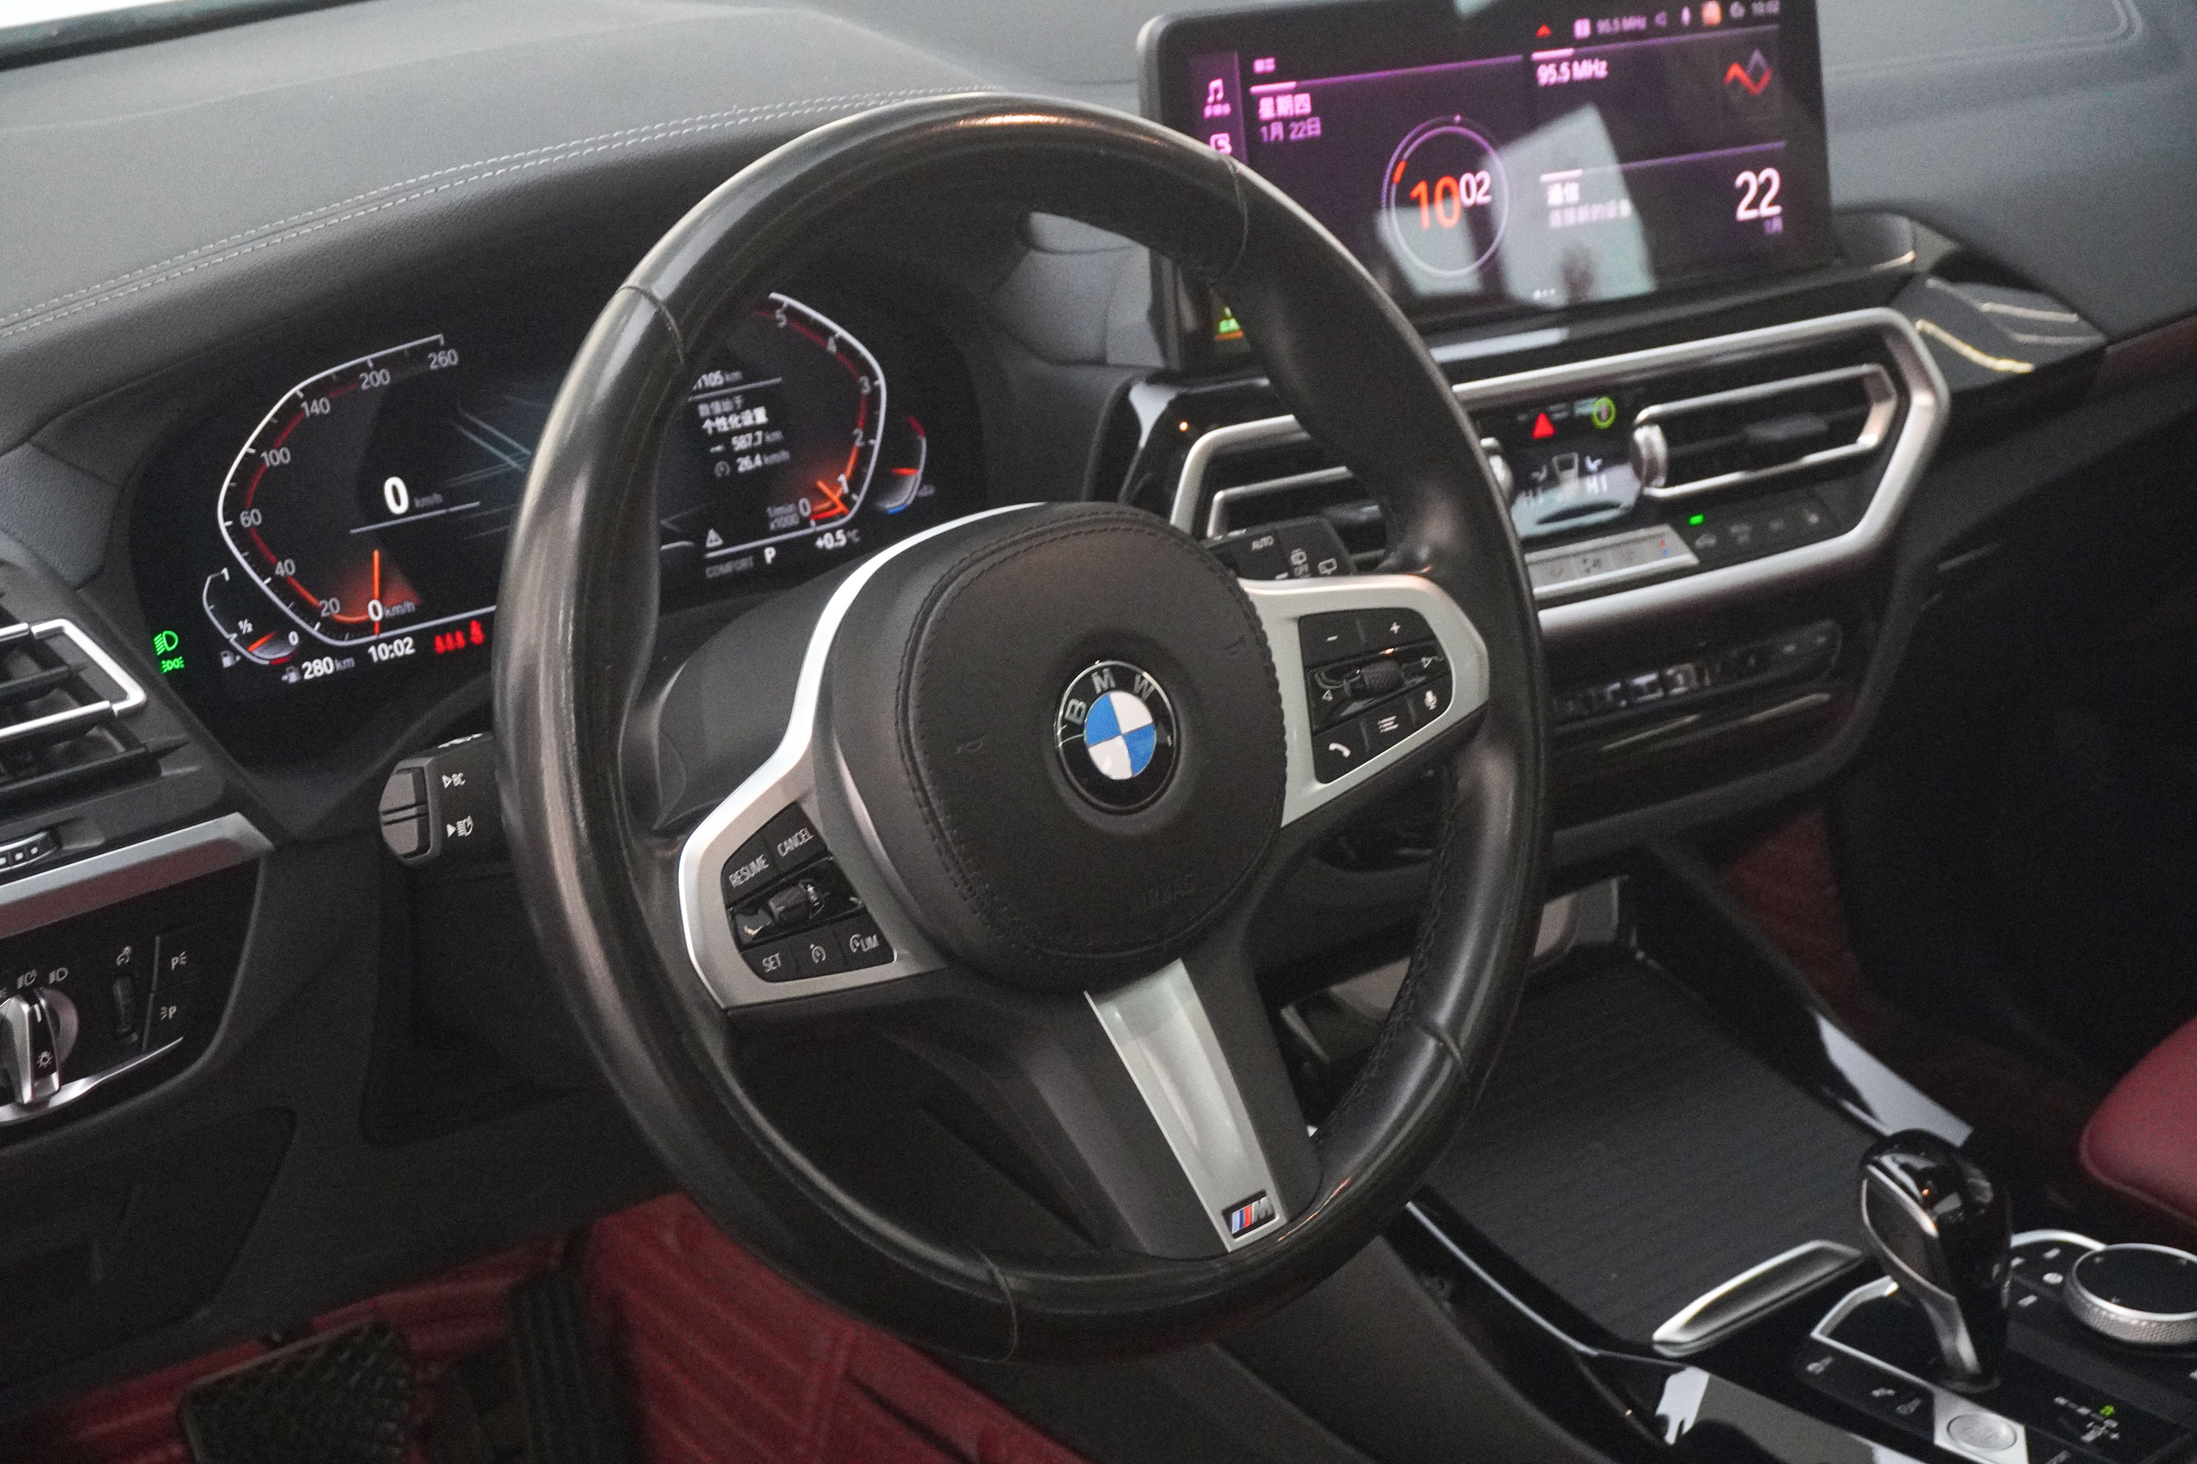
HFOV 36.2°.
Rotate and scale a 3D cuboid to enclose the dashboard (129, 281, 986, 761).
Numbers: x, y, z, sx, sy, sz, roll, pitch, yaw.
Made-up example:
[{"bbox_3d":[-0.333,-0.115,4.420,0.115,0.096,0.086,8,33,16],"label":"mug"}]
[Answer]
[{"bbox_3d":[-0.177,-0.092,1.178,0.328,0.130,0.042,-17,9,-37],"label":"dashboard"}]

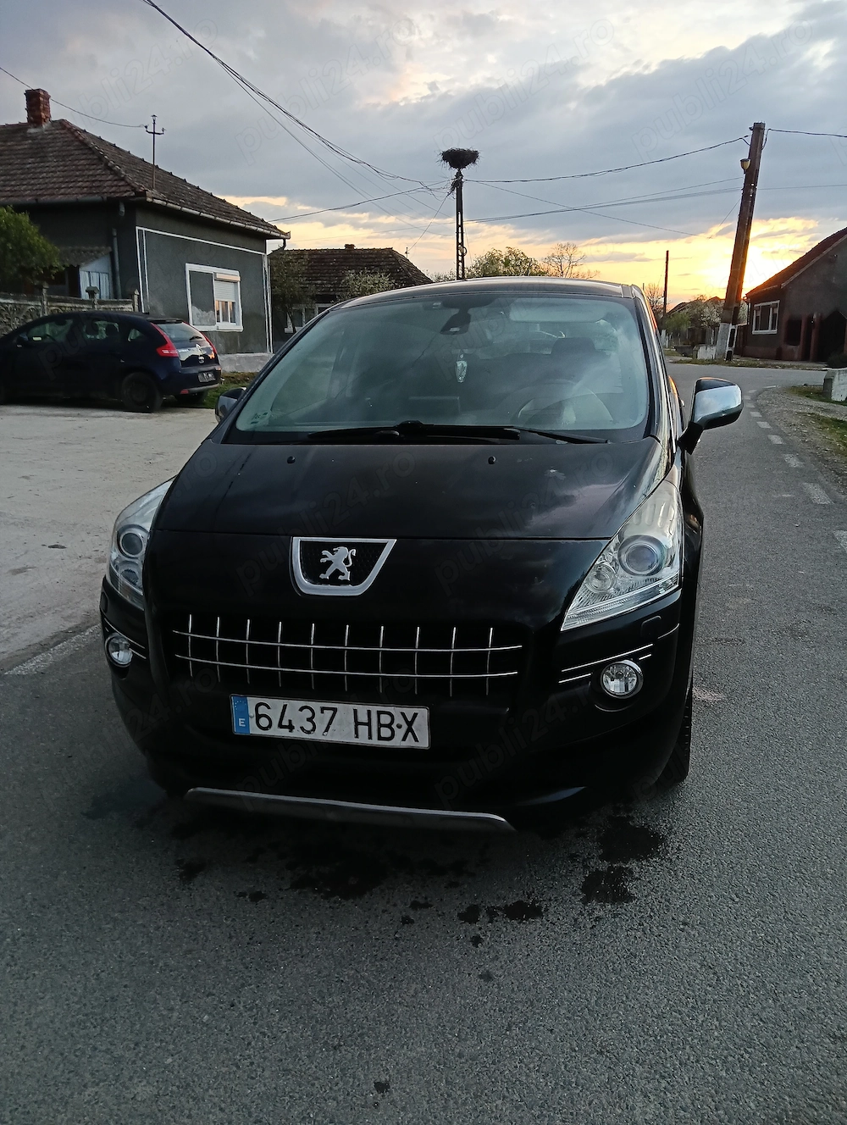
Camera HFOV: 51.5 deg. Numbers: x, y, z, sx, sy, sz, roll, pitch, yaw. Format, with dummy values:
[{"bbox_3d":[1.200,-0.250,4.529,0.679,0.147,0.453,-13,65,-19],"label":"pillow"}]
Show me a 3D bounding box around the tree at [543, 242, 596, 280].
[{"bbox_3d":[8.244,-14.851,49.950,3.200,6.300,3.100,-2,14,0],"label":"tree"}]

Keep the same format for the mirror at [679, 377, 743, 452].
[{"bbox_3d":[1.058,-0.550,3.260,0.220,0.250,0.160,2,15,15],"label":"mirror"}]

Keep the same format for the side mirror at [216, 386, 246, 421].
[{"bbox_3d":[-0.775,-0.622,3.735,0.220,0.250,0.160,2,15,15],"label":"side mirror"}]

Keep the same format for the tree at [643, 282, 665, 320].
[{"bbox_3d":[15.750,-17.013,60.000,2.000,4.200,2.000,2,15,15],"label":"tree"}]

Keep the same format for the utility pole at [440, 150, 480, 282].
[{"bbox_3d":[1.561,-13.099,37.977,1.600,8.900,1.600,-2,14,0],"label":"utility pole"}]

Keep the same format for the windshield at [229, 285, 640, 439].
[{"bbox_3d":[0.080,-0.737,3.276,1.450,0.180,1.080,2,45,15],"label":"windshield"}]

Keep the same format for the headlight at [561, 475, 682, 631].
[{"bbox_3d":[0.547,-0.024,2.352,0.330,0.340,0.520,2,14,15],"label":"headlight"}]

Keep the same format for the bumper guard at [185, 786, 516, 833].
[{"bbox_3d":[-0.204,0.636,2.339,0.910,0.085,0.120,2,14,15],"label":"bumper guard"}]

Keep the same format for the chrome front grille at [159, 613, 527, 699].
[{"bbox_3d":[-0.222,0.234,2.224,0.930,0.190,0.110,2,14,15],"label":"chrome front grille"}]

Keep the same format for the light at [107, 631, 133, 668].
[{"bbox_3d":[-0.870,0.247,2.535,0.096,0.096,0.060,2,15,15],"label":"light"}]

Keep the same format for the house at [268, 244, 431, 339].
[{"bbox_3d":[-3.794,-11.567,39.865,9.500,5.300,7.300,-2,14,0],"label":"house"}]

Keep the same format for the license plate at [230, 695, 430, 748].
[{"bbox_3d":[-0.235,0.394,2.194,0.520,0.110,0.020,2,14,15],"label":"license plate"}]

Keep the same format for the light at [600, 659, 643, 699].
[{"bbox_3d":[0.497,0.285,2.194,0.105,0.105,0.080,2,14,15],"label":"light"}]

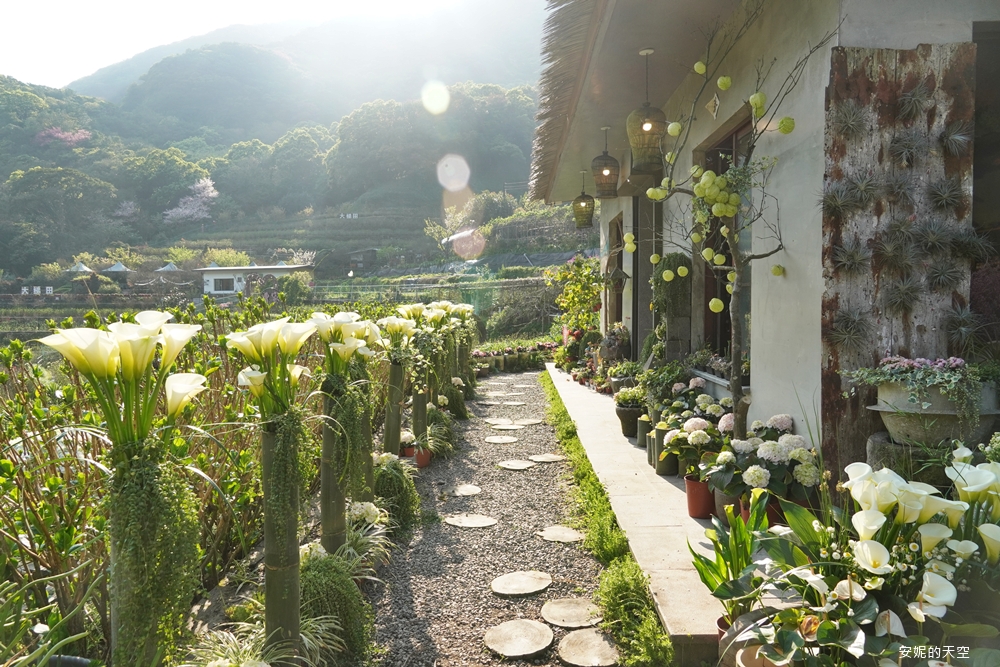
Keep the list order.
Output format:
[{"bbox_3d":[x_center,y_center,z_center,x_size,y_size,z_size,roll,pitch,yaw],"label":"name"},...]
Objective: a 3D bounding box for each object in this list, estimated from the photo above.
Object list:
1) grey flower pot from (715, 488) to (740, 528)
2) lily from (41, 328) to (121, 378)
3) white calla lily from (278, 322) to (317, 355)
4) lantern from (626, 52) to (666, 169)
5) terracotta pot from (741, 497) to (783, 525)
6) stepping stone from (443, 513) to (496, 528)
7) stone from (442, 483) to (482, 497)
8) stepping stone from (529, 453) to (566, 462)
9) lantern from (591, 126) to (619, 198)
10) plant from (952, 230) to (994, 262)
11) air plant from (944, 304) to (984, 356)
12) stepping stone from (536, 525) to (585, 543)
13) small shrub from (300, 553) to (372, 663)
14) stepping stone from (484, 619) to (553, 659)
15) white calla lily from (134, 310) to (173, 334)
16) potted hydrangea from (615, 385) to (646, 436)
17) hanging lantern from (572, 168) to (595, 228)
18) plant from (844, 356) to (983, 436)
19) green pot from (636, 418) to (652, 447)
[{"bbox_3d":[1.210,0.902,3.949,0.155,0.210,0.155,0,3,2],"label":"grey flower pot"},{"bbox_3d":[-1.114,0.053,1.986,0.200,0.132,0.135,0,3,1],"label":"lily"},{"bbox_3d":[-0.742,0.018,2.750,0.125,0.115,0.110,2,3,33],"label":"white calla lily"},{"bbox_3d":[1.184,-1.799,6.051,0.326,0.989,0.326,0,3,1],"label":"lantern"},{"bbox_3d":[1.360,0.962,3.900,0.210,0.200,0.210,0,3,1],"label":"terracotta pot"},{"bbox_3d":[-0.178,1.131,4.526,0.310,0.035,0.300,0,3,1],"label":"stepping stone"},{"bbox_3d":[-0.268,1.097,5.226,0.275,0.035,0.270,0,3,1],"label":"stone"},{"bbox_3d":[0.389,1.046,6.215,0.305,0.040,0.310,0,3,2],"label":"stepping stone"},{"bbox_3d":[1.222,-1.984,8.716,0.320,0.829,0.320,0,3,1],"label":"lantern"},{"bbox_3d":[2.614,-0.481,4.150,0.210,0.170,0.170,0,3,1],"label":"plant"},{"bbox_3d":[2.260,-0.015,3.650,0.190,0.250,0.120,0,3,2],"label":"air plant"},{"bbox_3d":[0.340,1.140,4.216,0.275,0.040,0.270,0,3,2],"label":"stepping stone"},{"bbox_3d":[-0.656,1.024,2.947,0.330,0.350,0.330,0,3,2],"label":"small shrub"},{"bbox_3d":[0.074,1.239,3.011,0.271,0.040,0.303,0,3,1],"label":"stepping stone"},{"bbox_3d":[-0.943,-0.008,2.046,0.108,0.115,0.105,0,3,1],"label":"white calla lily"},{"bbox_3d":[1.174,0.693,6.750,0.285,0.420,0.280,0,3,1],"label":"potted hydrangea"},{"bbox_3d":[1.306,-2.079,11.659,0.334,0.892,0.334,0,3,1],"label":"hanging lantern"},{"bbox_3d":[2.095,0.319,3.800,0.620,0.380,0.460,0,3,1],"label":"plant"},{"bbox_3d":[1.177,0.796,6.115,0.120,0.220,0.120,0,3,2],"label":"green pot"}]

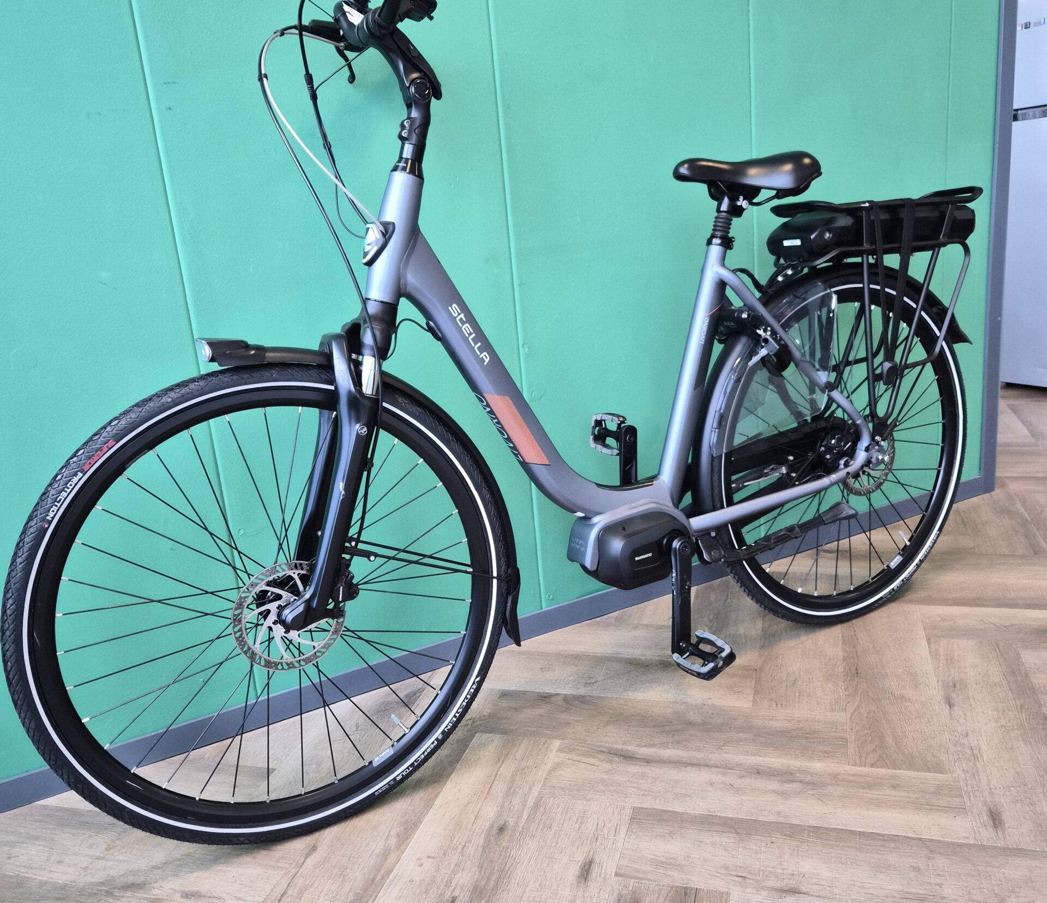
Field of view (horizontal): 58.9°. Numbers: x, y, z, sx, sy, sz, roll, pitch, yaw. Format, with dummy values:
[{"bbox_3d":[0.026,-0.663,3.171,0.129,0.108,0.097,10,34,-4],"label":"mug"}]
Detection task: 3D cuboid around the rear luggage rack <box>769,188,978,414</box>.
[{"bbox_3d":[0.711,-0.288,1.853,0.517,0.427,0.156,-13,14,-27],"label":"rear luggage rack"}]

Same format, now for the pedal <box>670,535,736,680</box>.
[{"bbox_3d":[0.290,0.259,1.554,0.076,0.212,0.123,-13,14,-27],"label":"pedal"}]

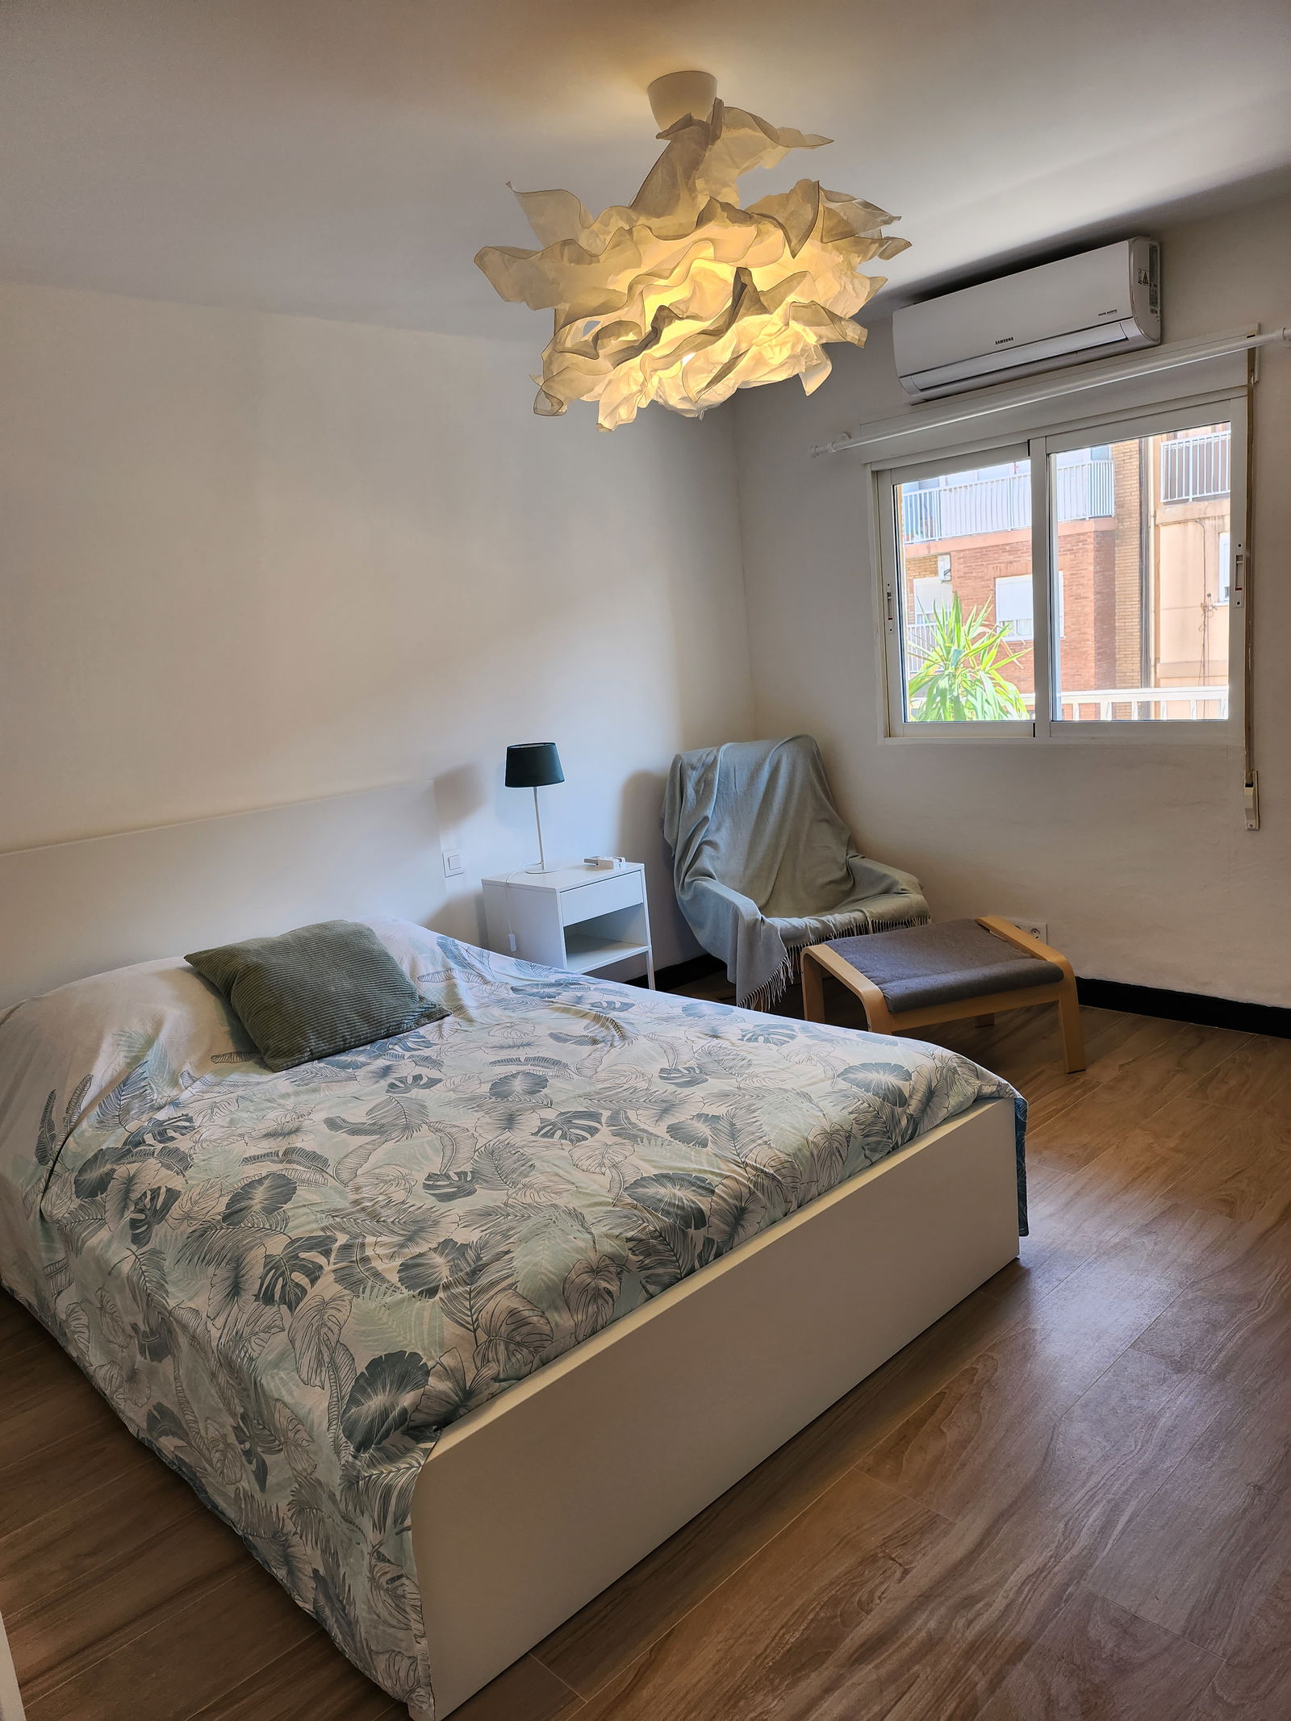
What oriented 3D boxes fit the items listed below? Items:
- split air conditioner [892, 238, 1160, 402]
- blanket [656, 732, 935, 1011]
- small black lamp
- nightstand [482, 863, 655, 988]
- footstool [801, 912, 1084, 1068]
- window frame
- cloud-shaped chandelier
[{"bbox_3d":[1.203,-1.726,3.834,0.205,0.295,0.815,-15,14,-42],"label":"split air conditioner"},{"bbox_3d":[0.524,0.029,4.282,0.710,0.860,0.800,-8,11,-14],"label":"blanket"},{"bbox_3d":[-0.377,-0.180,4.145,0.205,0.445,0.205,-5,10,1],"label":"small black lamp"},{"bbox_3d":[-0.258,0.353,4.202,0.392,0.638,0.404,6,15,45],"label":"nightstand"},{"bbox_3d":[0.919,0.456,3.752,0.670,0.400,0.540,-8,11,-16],"label":"footstool"},{"bbox_3d":[1.359,-0.917,4.072,0.080,1.035,1.300,-15,14,-42],"label":"window frame"},{"bbox_3d":[0.090,-1.199,2.390,0.860,0.640,0.860,-15,14,-42],"label":"cloud-shaped chandelier"}]

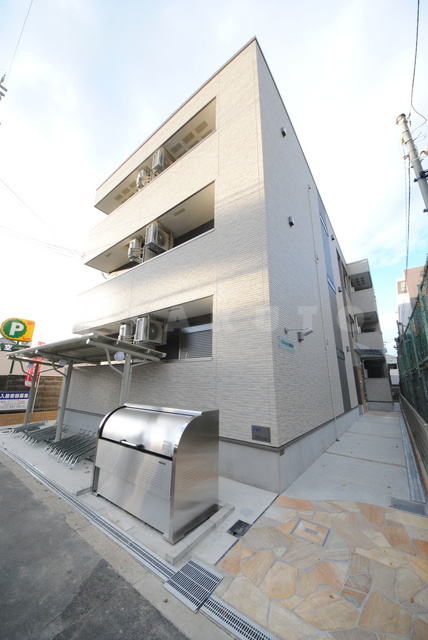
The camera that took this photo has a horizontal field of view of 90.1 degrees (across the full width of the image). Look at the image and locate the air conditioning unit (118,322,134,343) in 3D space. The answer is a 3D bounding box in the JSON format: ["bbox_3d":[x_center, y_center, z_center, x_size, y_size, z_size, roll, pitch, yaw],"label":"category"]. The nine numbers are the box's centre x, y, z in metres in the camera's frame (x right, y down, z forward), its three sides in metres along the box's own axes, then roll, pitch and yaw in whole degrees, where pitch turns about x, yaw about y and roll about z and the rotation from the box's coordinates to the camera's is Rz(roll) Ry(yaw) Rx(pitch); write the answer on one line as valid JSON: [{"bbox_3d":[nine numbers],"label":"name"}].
[{"bbox_3d":[-2.647,0.500,6.993,0.290,0.570,0.760,-9,-17,33],"label":"air conditioning unit"}]

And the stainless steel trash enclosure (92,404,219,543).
[{"bbox_3d":[-0.837,1.859,3.037,1.640,1.150,0.860,-9,-17,33],"label":"stainless steel trash enclosure"}]

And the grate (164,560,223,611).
[{"bbox_3d":[-0.168,2.136,1.735,0.330,0.040,0.330,-9,-17,33],"label":"grate"}]

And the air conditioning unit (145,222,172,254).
[{"bbox_3d":[-1.865,-2.679,7.176,0.290,0.570,0.760,-9,-17,33],"label":"air conditioning unit"}]

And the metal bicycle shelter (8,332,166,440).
[{"bbox_3d":[-3.763,1.875,5.477,5.300,2.300,1.650,-9,-17,33],"label":"metal bicycle shelter"}]

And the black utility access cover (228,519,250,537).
[{"bbox_3d":[0.265,2.102,2.138,0.153,0.031,0.224,-9,-18,34],"label":"black utility access cover"}]

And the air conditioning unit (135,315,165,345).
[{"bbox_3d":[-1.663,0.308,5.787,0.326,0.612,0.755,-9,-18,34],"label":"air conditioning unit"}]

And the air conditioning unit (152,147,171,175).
[{"bbox_3d":[-1.779,-5.471,7.684,0.290,0.570,0.760,-9,-17,33],"label":"air conditioning unit"}]

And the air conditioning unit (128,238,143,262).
[{"bbox_3d":[-2.517,-2.313,7.475,0.290,0.570,0.760,-9,-17,33],"label":"air conditioning unit"}]

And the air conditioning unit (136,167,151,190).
[{"bbox_3d":[-2.485,-5.136,8.193,0.290,0.570,0.760,-9,-17,33],"label":"air conditioning unit"}]

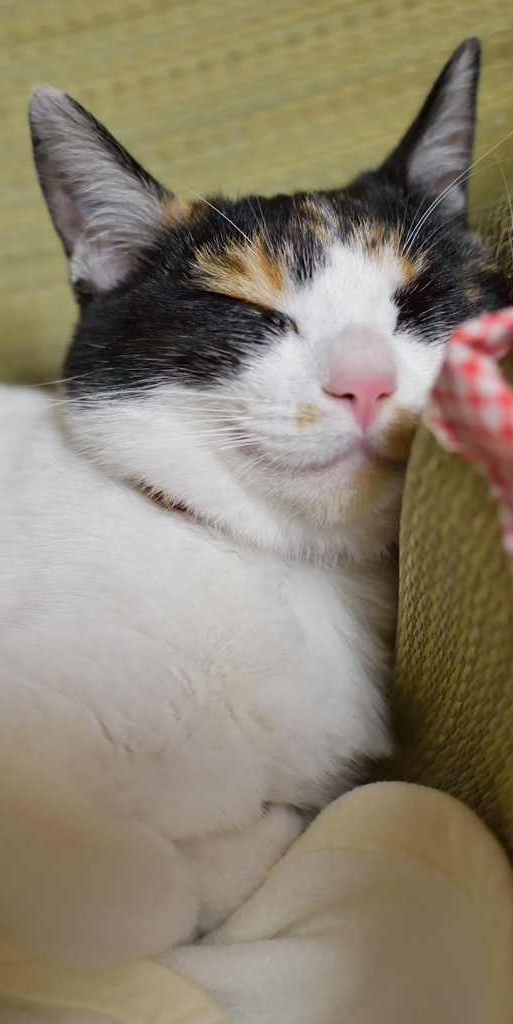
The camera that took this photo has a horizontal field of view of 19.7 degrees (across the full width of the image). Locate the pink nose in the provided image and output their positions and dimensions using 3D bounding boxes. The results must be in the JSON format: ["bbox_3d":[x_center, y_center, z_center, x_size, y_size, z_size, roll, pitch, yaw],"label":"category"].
[{"bbox_3d":[0.026,-0.027,0.367,0.017,0.013,0.012,-9,0,-17],"label":"pink nose"}]

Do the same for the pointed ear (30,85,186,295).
[{"bbox_3d":[-0.043,-0.089,0.400,0.040,0.053,0.025,-30,-6,13],"label":"pointed ear"}]

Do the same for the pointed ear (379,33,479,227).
[{"bbox_3d":[0.052,-0.108,0.415,0.036,0.052,0.024,20,-8,-41],"label":"pointed ear"}]

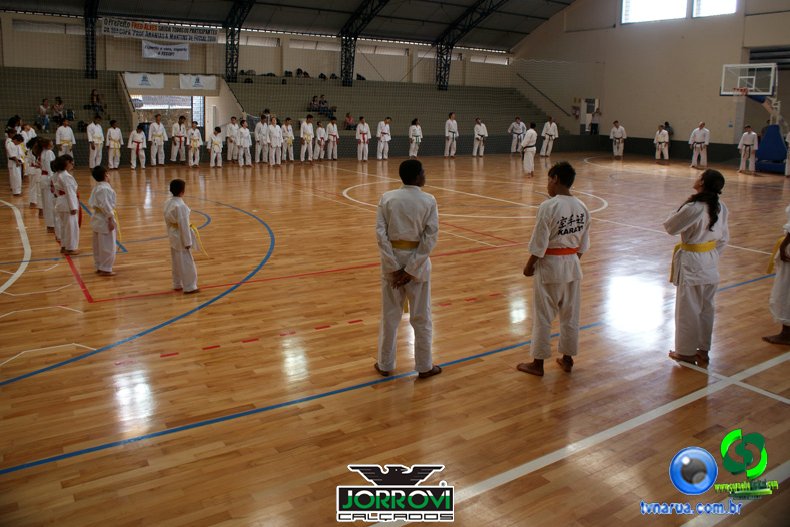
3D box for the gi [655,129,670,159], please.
[{"bbox_3d":[11.846,-5.208,26.291,0.560,1.438,0.310,13,19,39],"label":"gi"}]

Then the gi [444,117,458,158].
[{"bbox_3d":[2.418,-5.345,25.349,0.560,1.541,0.330,-7,17,-29],"label":"gi"}]

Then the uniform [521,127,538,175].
[{"bbox_3d":[4.274,-3.541,18.798,0.520,1.427,0.340,-7,16,-29],"label":"uniform"}]

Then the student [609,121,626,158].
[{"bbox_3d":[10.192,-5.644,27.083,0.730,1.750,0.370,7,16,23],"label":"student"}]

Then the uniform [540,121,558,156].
[{"bbox_3d":[7.167,-5.771,27.401,0.740,1.510,0.370,5,15,16],"label":"uniform"}]

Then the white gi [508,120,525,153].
[{"bbox_3d":[5.891,-6.097,28.384,0.800,1.786,0.380,1,14,0],"label":"white gi"}]

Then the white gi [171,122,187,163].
[{"bbox_3d":[-7.418,-4.147,20.288,0.530,1.309,0.300,-7,17,-29],"label":"white gi"}]

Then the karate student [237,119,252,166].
[{"bbox_3d":[-4.980,-3.977,19.632,0.480,1.514,0.300,-9,18,-34],"label":"karate student"}]

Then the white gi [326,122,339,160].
[{"bbox_3d":[-2.374,-4.657,22.603,0.500,1.402,0.300,-2,15,-14],"label":"white gi"}]

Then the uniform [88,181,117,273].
[{"bbox_3d":[-3.388,-0.429,6.864,0.290,1.040,0.340,-12,20,-43],"label":"uniform"}]

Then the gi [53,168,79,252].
[{"bbox_3d":[-4.360,-0.702,7.842,0.380,1.101,0.260,13,18,39],"label":"gi"}]

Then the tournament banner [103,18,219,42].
[{"bbox_3d":[-9.654,-9.668,24.698,4.576,0.590,0.050,-8,17,-33],"label":"tournament banner"}]

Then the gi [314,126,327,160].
[{"bbox_3d":[-2.919,-4.799,23.216,0.460,1.490,0.340,-8,17,-33],"label":"gi"}]

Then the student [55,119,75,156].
[{"bbox_3d":[-10.151,-3.687,18.311,0.560,1.541,0.320,-8,17,-31],"label":"student"}]

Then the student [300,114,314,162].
[{"bbox_3d":[-3.171,-4.424,21.475,0.500,1.440,0.320,-7,17,-29],"label":"student"}]

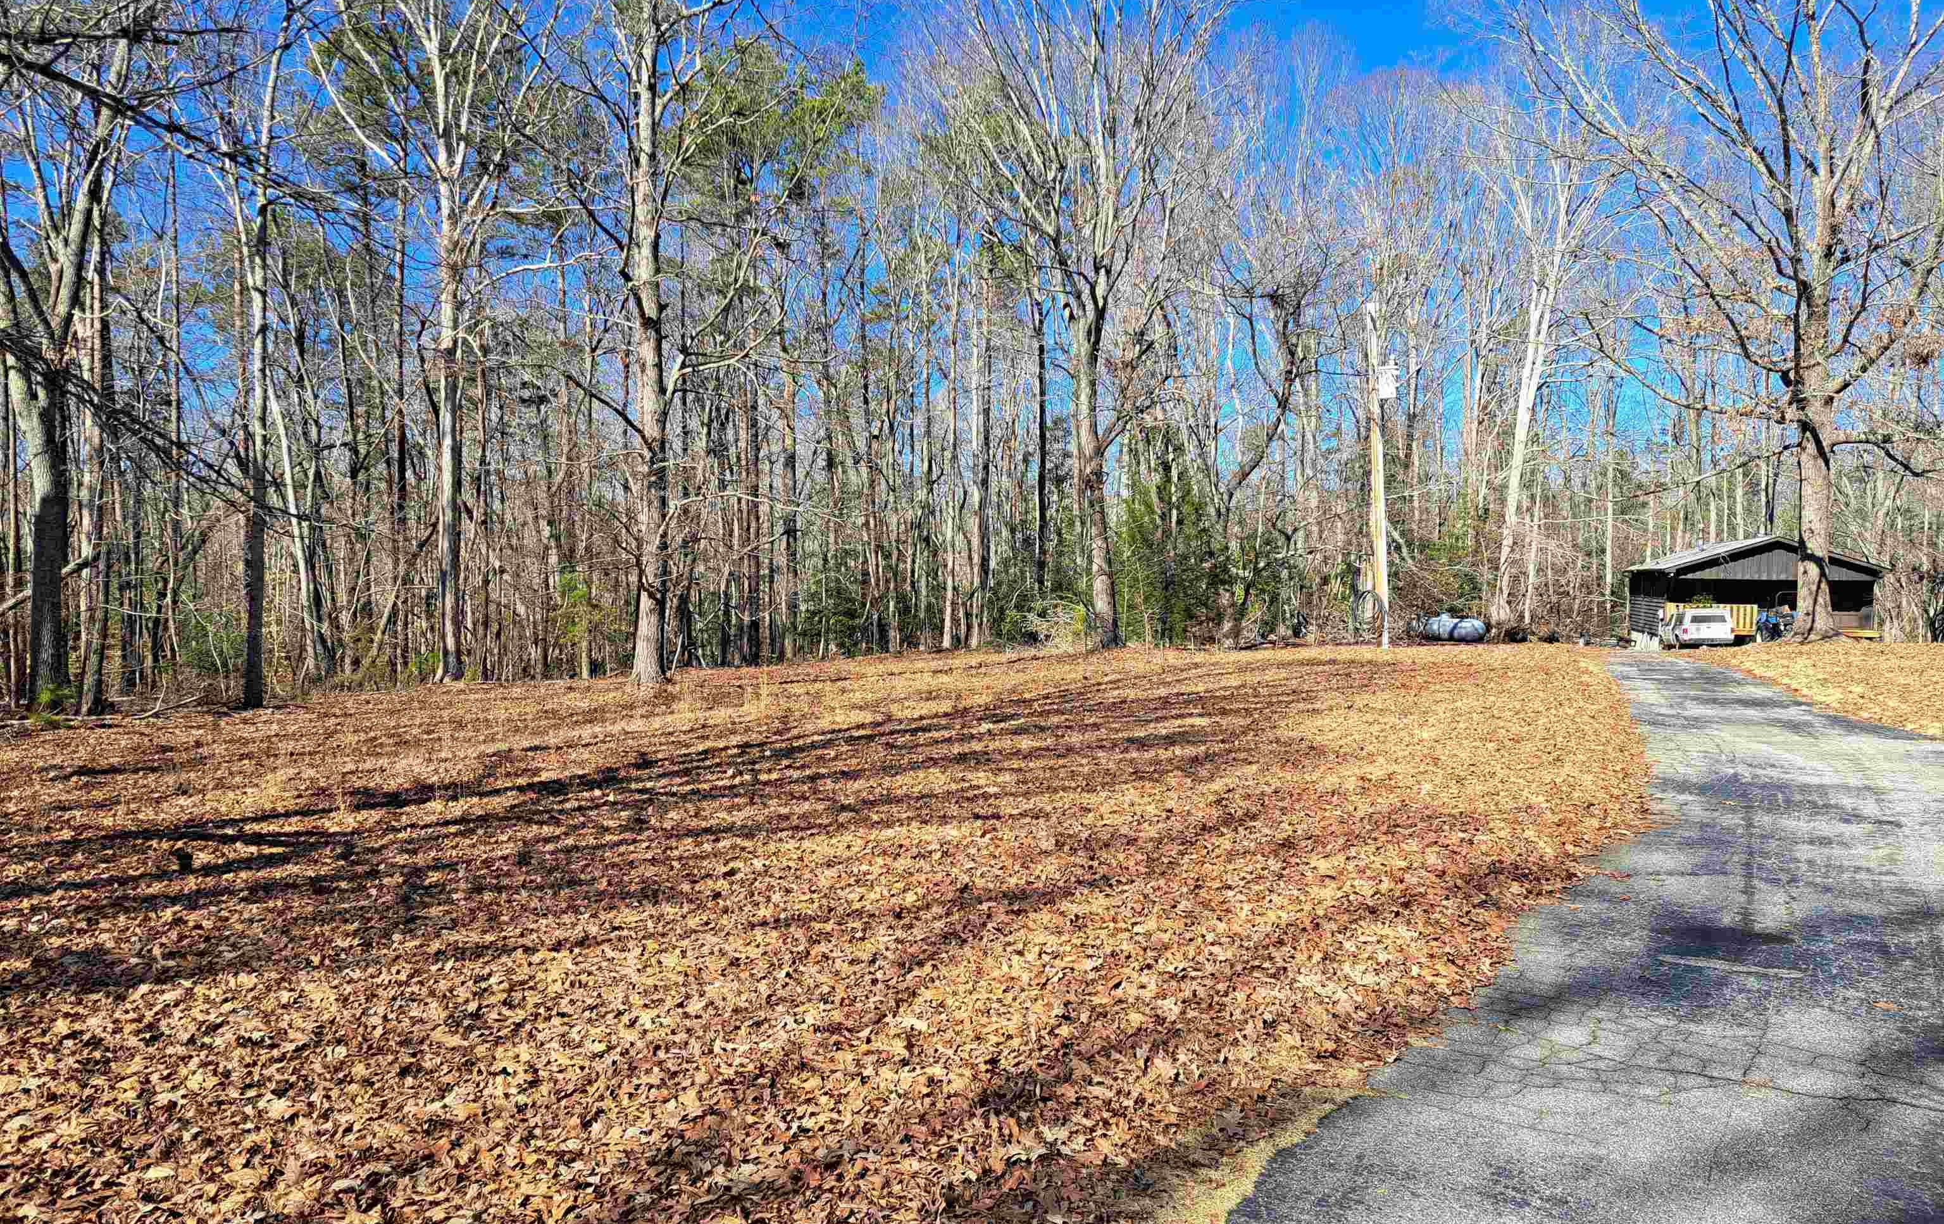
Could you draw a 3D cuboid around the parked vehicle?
[{"bbox_3d":[27.300,0.759,51.000,1.750,1.680,4.800,0,2,17],"label":"parked vehicle"}]

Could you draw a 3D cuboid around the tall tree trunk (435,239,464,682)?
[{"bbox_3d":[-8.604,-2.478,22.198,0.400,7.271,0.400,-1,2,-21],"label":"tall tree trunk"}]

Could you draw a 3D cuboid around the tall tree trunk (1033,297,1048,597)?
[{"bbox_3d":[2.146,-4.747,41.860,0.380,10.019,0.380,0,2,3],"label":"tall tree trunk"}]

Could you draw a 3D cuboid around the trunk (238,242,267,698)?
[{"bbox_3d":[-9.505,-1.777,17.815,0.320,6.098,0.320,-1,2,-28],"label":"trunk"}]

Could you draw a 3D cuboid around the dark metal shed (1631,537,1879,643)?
[{"bbox_3d":[34.100,-0.800,59.200,8.400,4.600,8.800,0,2,15],"label":"dark metal shed"}]

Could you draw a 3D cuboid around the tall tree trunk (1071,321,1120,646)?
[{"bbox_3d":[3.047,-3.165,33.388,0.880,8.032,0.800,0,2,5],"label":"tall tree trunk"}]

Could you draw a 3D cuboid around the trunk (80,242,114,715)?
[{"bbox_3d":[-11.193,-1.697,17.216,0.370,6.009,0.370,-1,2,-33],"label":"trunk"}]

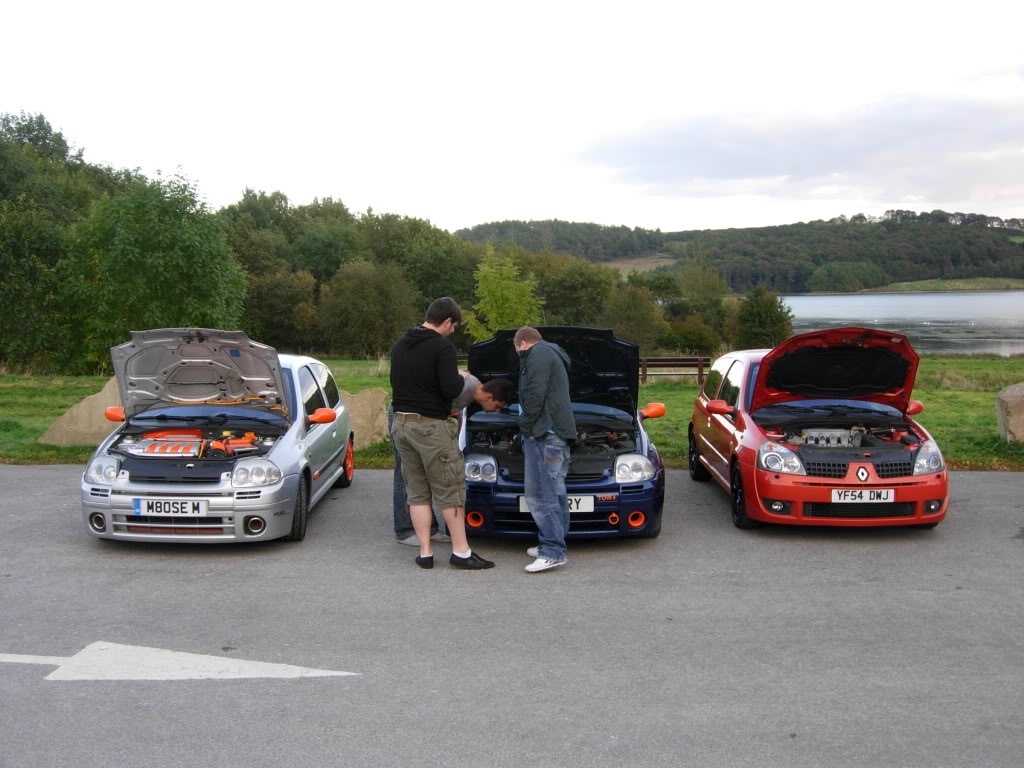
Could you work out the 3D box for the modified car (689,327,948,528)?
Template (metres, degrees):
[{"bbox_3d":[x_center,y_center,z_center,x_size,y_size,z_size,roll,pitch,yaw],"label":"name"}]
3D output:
[{"bbox_3d":[2.643,0.290,9.696,1.750,1.600,3.800,0,4,1],"label":"modified car"}]

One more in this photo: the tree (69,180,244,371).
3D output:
[{"bbox_3d":[-11.047,-3.393,33.000,5.640,6.074,5.358,0,4,0],"label":"tree"}]

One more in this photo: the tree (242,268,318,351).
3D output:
[{"bbox_3d":[-9.867,-3.106,45.000,3.212,3.550,3.051,0,4,0],"label":"tree"}]

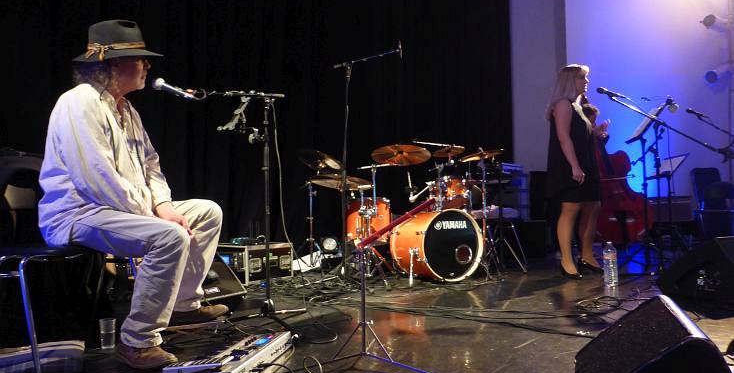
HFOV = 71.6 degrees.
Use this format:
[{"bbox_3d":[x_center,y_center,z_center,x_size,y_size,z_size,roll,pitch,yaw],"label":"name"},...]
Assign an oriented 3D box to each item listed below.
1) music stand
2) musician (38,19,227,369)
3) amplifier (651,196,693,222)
[{"bbox_3d":[3.653,0.197,6.146,0.450,1.220,0.500,1,-3,-25],"label":"music stand"},{"bbox_3d":[-1.050,-0.022,2.175,0.720,1.370,0.700,-1,-3,0],"label":"musician"},{"bbox_3d":[4.104,0.308,6.841,0.580,0.360,0.280,-1,-3,6],"label":"amplifier"}]

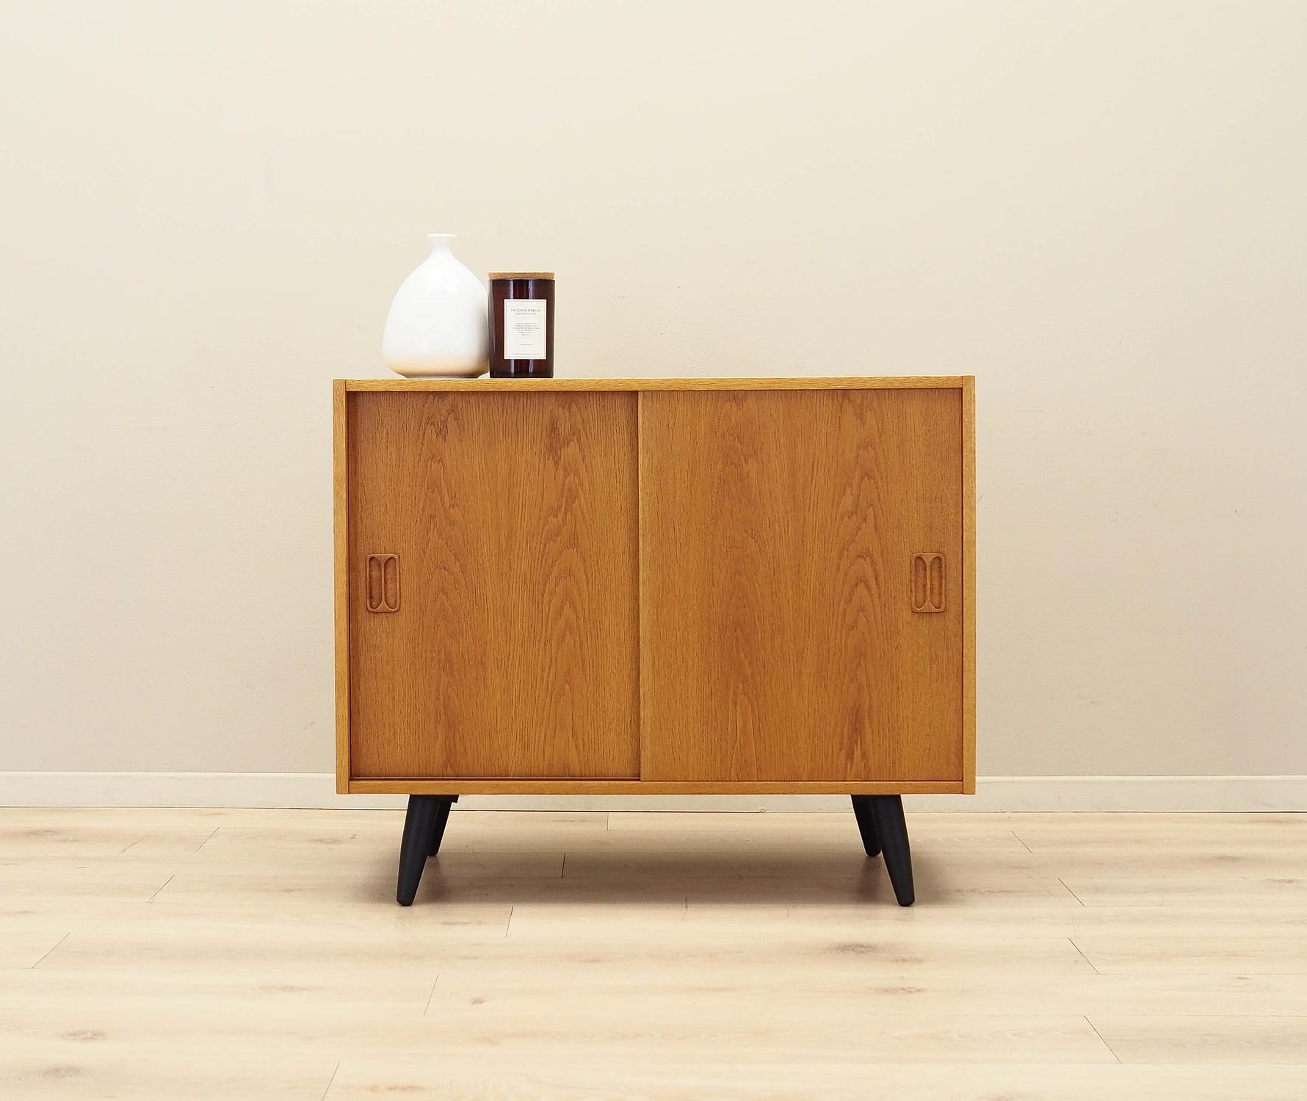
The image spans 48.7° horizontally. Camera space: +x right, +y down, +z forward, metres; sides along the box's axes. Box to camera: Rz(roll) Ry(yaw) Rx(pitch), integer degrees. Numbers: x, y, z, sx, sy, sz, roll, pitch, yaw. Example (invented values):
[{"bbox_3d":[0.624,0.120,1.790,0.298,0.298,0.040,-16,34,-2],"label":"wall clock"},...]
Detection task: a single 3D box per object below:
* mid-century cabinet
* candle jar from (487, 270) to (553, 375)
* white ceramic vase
[{"bbox_3d":[0.002,0.121,2.068,0.830,0.712,0.385,0,4,0],"label":"mid-century cabinet"},{"bbox_3d":[-0.180,-0.305,1.979,0.089,0.150,0.089,0,4,0],"label":"candle jar"},{"bbox_3d":[-0.301,-0.333,1.986,0.147,0.205,0.147,0,4,0],"label":"white ceramic vase"}]

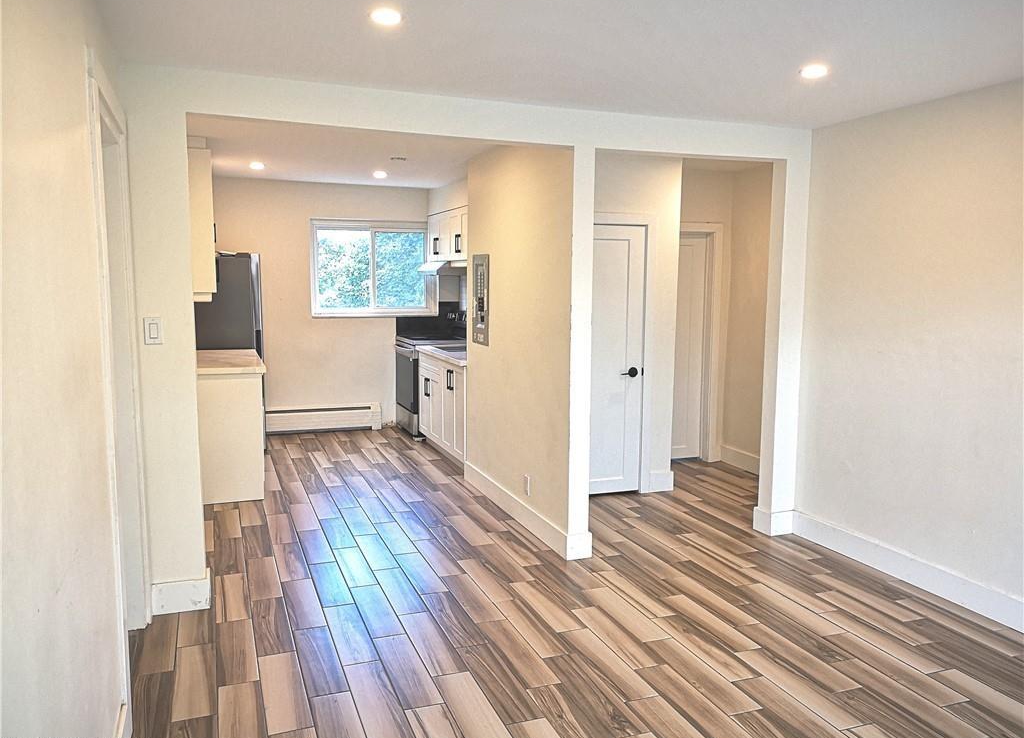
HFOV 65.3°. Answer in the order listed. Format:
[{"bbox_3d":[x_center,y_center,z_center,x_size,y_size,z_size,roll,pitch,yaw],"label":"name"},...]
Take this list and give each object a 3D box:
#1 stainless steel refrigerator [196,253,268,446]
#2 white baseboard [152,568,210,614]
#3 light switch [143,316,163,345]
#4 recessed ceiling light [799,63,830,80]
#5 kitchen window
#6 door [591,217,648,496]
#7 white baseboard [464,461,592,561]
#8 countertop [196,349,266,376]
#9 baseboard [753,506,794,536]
[{"bbox_3d":[-2.567,-0.140,7.015,0.700,1.730,0.770,-2,7,-20],"label":"stainless steel refrigerator"},{"bbox_3d":[-1.554,1.043,3.751,0.243,0.141,0.154,-2,7,-21],"label":"white baseboard"},{"bbox_3d":[-1.554,-0.161,3.459,0.072,0.118,0.010,-2,7,-20],"label":"light switch"},{"bbox_3d":[1.261,-1.236,3.333,0.120,0.017,0.120,-2,7,-21],"label":"recessed ceiling light"},{"bbox_3d":[-1.389,-1.002,8.162,1.290,0.960,0.100,-2,7,-20],"label":"kitchen window"},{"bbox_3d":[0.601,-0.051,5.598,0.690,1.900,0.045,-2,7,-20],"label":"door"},{"bbox_3d":[0.040,0.878,5.281,0.144,0.138,1.903,-2,7,-21],"label":"white baseboard"},{"bbox_3d":[-2.226,-0.061,5.989,0.641,0.040,1.421,-2,7,-21],"label":"countertop"},{"bbox_3d":[1.607,0.930,4.902,0.171,0.141,0.153,-2,7,-21],"label":"baseboard"}]

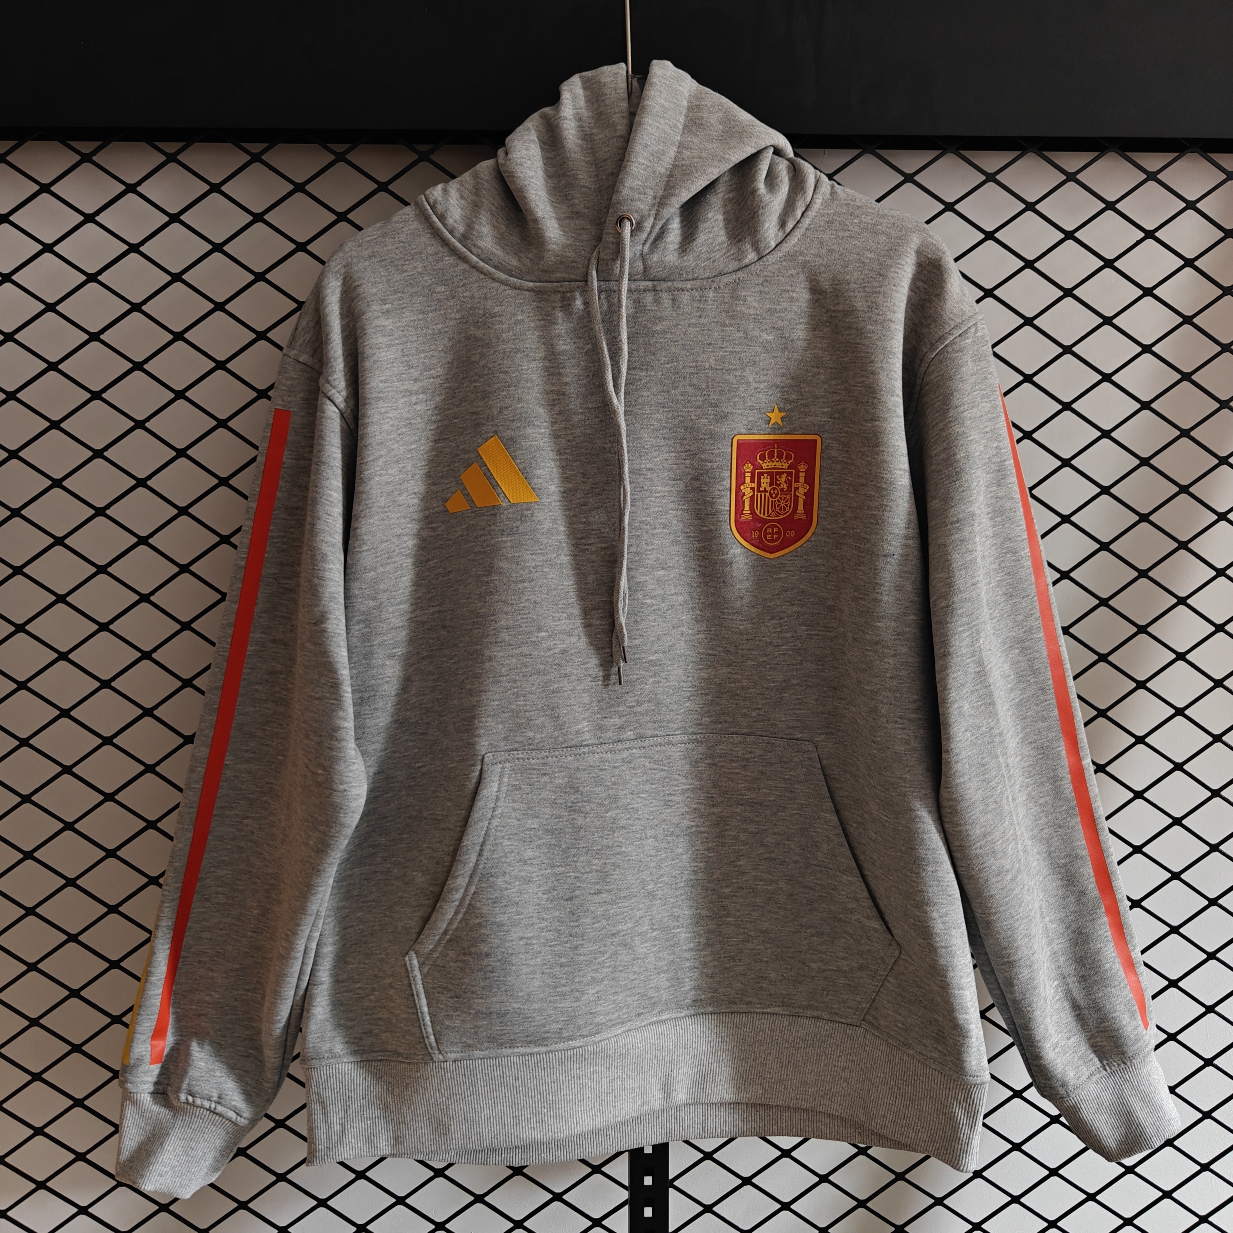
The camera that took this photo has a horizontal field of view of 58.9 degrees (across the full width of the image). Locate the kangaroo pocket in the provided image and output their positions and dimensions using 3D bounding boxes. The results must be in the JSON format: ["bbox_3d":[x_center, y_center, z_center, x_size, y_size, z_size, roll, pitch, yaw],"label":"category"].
[{"bbox_3d":[0.027,0.200,0.785,0.352,0.230,0.045,0,3,-2],"label":"kangaroo pocket"}]

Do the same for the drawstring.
[{"bbox_3d":[-0.004,-0.117,0.765,0.033,0.327,0.025,0,3,-2],"label":"drawstring"}]

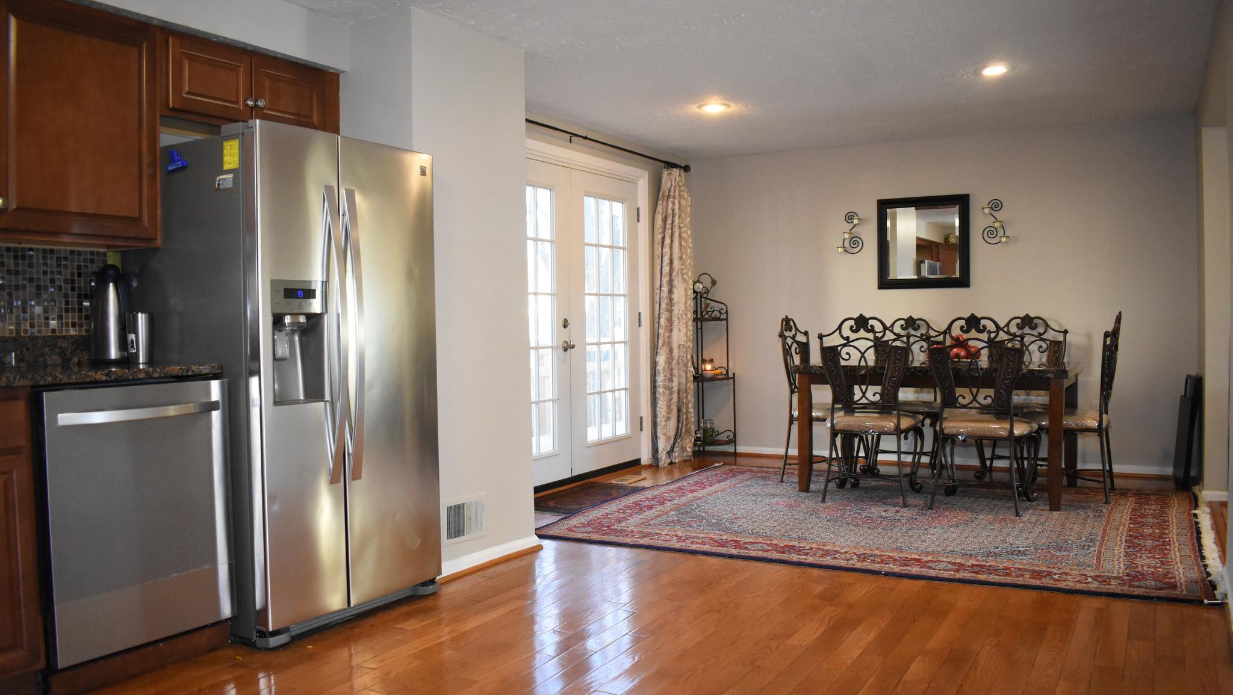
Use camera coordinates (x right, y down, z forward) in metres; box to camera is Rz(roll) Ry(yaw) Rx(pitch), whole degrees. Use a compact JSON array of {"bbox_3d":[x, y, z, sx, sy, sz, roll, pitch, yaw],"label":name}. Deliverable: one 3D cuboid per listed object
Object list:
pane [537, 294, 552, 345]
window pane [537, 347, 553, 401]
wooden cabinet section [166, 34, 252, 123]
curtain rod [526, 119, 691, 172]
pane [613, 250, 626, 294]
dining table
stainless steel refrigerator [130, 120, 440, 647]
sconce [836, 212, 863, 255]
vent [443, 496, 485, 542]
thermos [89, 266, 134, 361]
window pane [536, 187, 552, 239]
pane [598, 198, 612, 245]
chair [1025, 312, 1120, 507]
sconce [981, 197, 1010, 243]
[{"bbox_3d":[-0.456,-0.175,5.882,0.020,0.312,0.170,0,2,31],"label":"pane"},{"bbox_3d":[-0.453,0.169,5.886,0.020,0.325,0.181,0,2,31],"label":"window pane"},{"bbox_3d":[-1.577,-0.958,3.386,0.300,0.258,0.340,0,2,31],"label":"wooden cabinet section"},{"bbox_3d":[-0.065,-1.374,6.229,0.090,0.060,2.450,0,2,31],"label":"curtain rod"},{"bbox_3d":[0.021,-0.551,6.691,0.020,0.307,0.179,0,2,31],"label":"pane"},{"bbox_3d":[1.964,0.491,5.645,1.570,0.768,0.930,0,2,32],"label":"dining table"},{"bbox_3d":[-1.230,0.118,3.487,0.850,1.750,0.830,0,2,31],"label":"stainless steel refrigerator"},{"bbox_3d":[1.709,-0.843,6.755,0.190,0.310,0.090,0,2,31],"label":"sconce"},{"bbox_3d":[-0.660,0.753,4.065,0.020,0.200,0.286,0,2,31],"label":"vent"},{"bbox_3d":[-1.643,-0.109,3.010,0.150,0.322,0.127,-1,1,-10],"label":"thermos"},{"bbox_3d":[-0.459,-0.855,5.880,0.020,0.325,0.181,0,2,31],"label":"window pane"},{"bbox_3d":[-0.083,-0.868,6.407,0.020,0.320,0.165,0,2,31],"label":"pane"},{"bbox_3d":[2.668,0.326,5.416,0.560,1.080,0.485,0,2,32],"label":"chair"},{"bbox_3d":[2.566,-0.854,6.258,0.195,0.318,0.100,0,2,31],"label":"sconce"}]

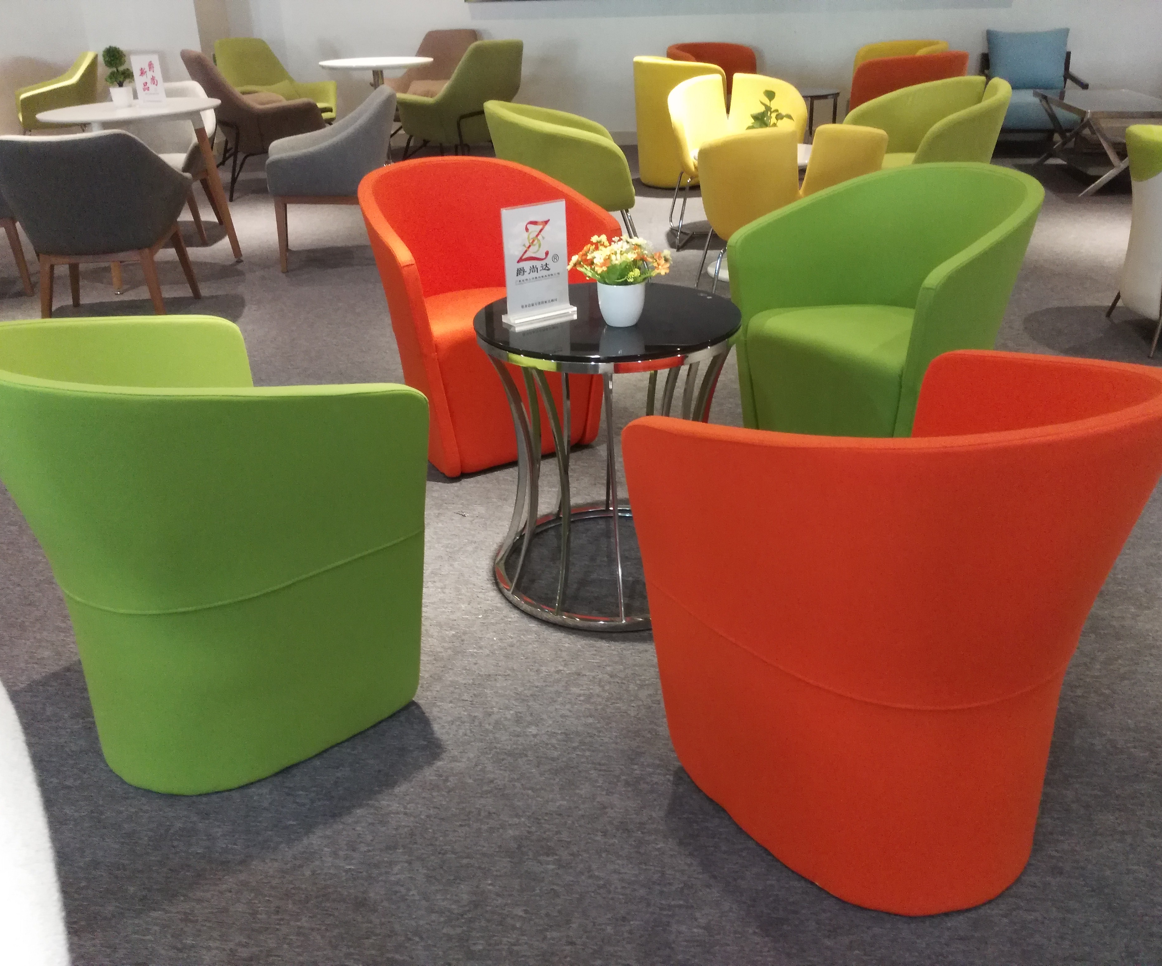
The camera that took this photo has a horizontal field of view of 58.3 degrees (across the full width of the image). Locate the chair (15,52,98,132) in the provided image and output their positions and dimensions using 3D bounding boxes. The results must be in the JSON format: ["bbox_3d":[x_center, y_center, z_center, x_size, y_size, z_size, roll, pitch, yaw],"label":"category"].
[{"bbox_3d":[-4.105,-2.950,8.227,0.650,0.815,0.640,-17,30,-28],"label":"chair"}]

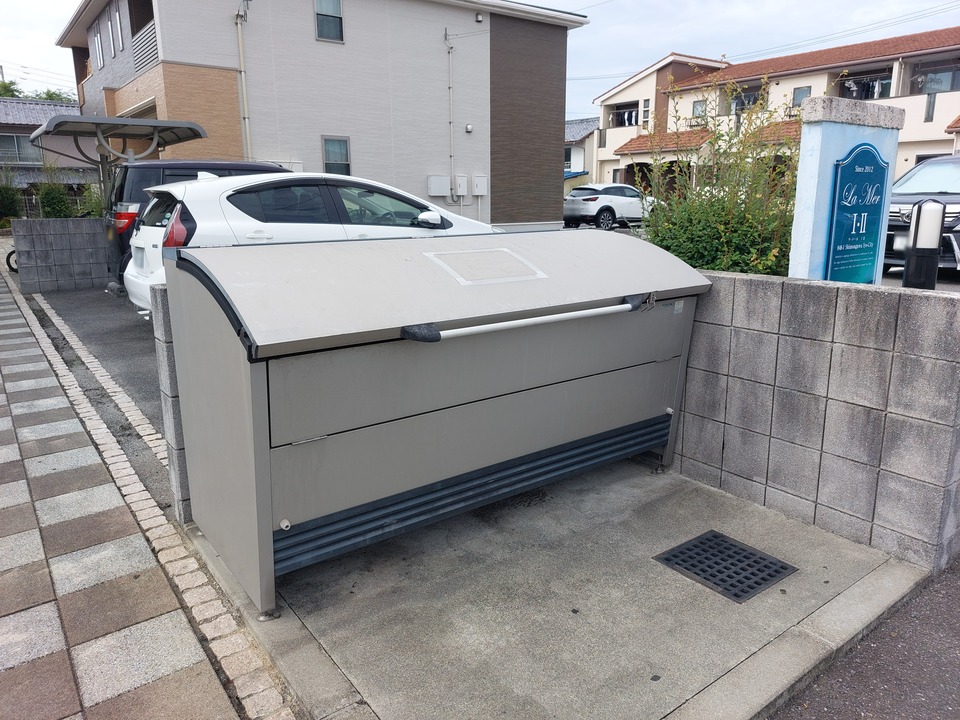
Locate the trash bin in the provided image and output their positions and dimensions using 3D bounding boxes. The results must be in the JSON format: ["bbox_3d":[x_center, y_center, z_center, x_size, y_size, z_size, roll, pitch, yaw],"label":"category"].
[{"bbox_3d":[-0.058,0.070,2.532,1.826,1.045,0.935,-10,16,-36],"label":"trash bin"}]

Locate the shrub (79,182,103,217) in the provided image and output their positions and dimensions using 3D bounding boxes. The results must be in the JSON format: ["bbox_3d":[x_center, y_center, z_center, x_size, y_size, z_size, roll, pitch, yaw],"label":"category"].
[{"bbox_3d":[-12.874,-5.088,22.000,0.900,1.550,0.900,-9,15,-34],"label":"shrub"}]

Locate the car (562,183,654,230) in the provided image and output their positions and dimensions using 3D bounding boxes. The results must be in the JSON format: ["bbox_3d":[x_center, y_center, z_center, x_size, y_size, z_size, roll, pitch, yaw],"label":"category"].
[{"bbox_3d":[4.698,-5.413,23.402,4.275,1.540,1.765,-11,16,-38],"label":"car"}]

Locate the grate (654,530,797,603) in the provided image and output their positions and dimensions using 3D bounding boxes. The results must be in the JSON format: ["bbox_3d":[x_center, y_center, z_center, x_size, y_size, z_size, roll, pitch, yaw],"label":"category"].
[{"bbox_3d":[0.809,0.682,2.196,0.322,0.030,0.334,-9,15,-33],"label":"grate"}]

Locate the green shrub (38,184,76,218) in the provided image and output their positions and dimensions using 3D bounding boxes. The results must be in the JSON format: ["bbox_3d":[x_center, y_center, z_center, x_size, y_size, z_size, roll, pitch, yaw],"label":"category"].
[{"bbox_3d":[-14.634,-5.259,23.000,1.150,1.600,1.150,-9,15,-34],"label":"green shrub"}]

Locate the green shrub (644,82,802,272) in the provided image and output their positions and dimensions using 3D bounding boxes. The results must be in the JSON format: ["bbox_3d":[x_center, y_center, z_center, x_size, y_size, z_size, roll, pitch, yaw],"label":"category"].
[{"bbox_3d":[1.301,-0.576,3.600,0.850,1.750,0.850,-9,15,-34],"label":"green shrub"}]

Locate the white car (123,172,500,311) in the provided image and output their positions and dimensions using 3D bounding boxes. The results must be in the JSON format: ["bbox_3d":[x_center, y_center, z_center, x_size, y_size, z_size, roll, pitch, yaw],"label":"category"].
[{"bbox_3d":[-1.395,-1.139,6.863,4.020,1.450,1.695,-9,15,-33],"label":"white car"}]

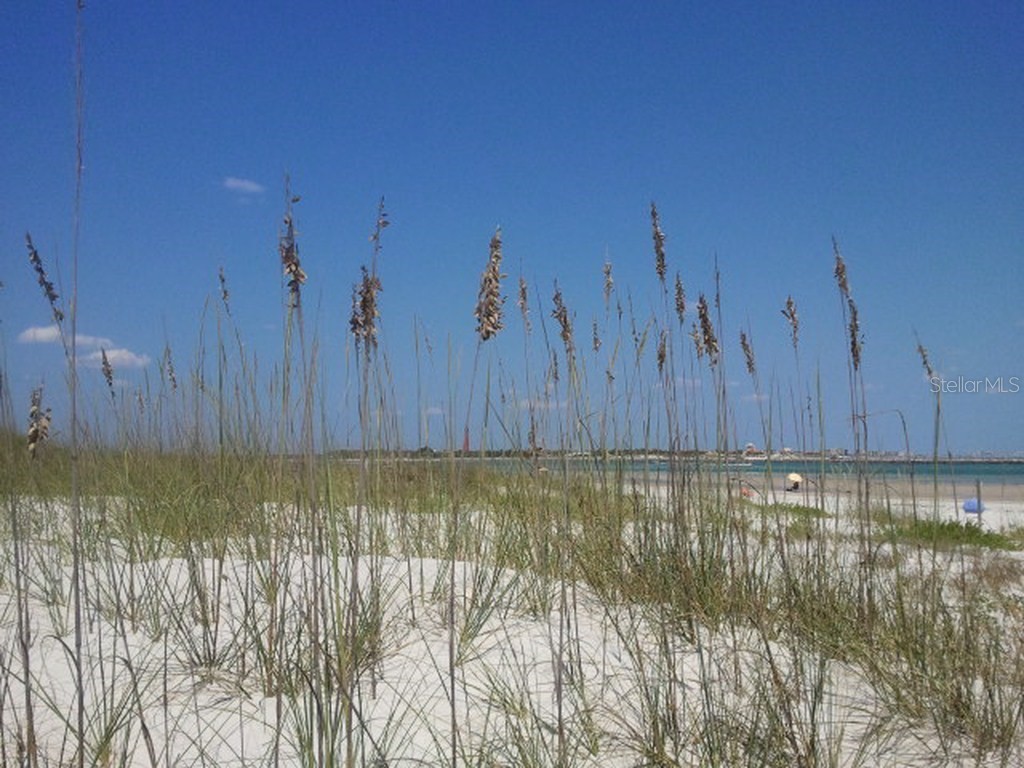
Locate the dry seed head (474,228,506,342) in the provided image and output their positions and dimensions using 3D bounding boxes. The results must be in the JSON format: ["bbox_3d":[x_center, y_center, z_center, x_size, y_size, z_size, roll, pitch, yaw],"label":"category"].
[{"bbox_3d":[-0.053,-0.245,2.500,0.070,0.278,0.066,7,-4,0],"label":"dry seed head"}]

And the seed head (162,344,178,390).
[{"bbox_3d":[-1.935,-0.093,5.700,0.048,0.266,0.046,-10,-4,0],"label":"seed head"}]

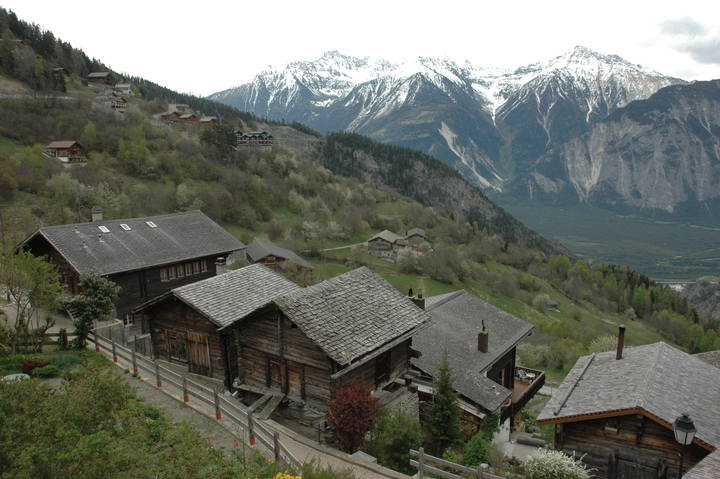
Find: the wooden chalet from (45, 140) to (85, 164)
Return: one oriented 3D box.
[{"bbox_3d":[-111.694,-33.242,205.000,9.500,8.200,9.500,0,11,2],"label":"wooden chalet"}]

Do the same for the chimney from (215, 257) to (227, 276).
[{"bbox_3d":[-8.470,1.774,33.000,0.520,1.350,0.520,7,13,35],"label":"chimney"}]

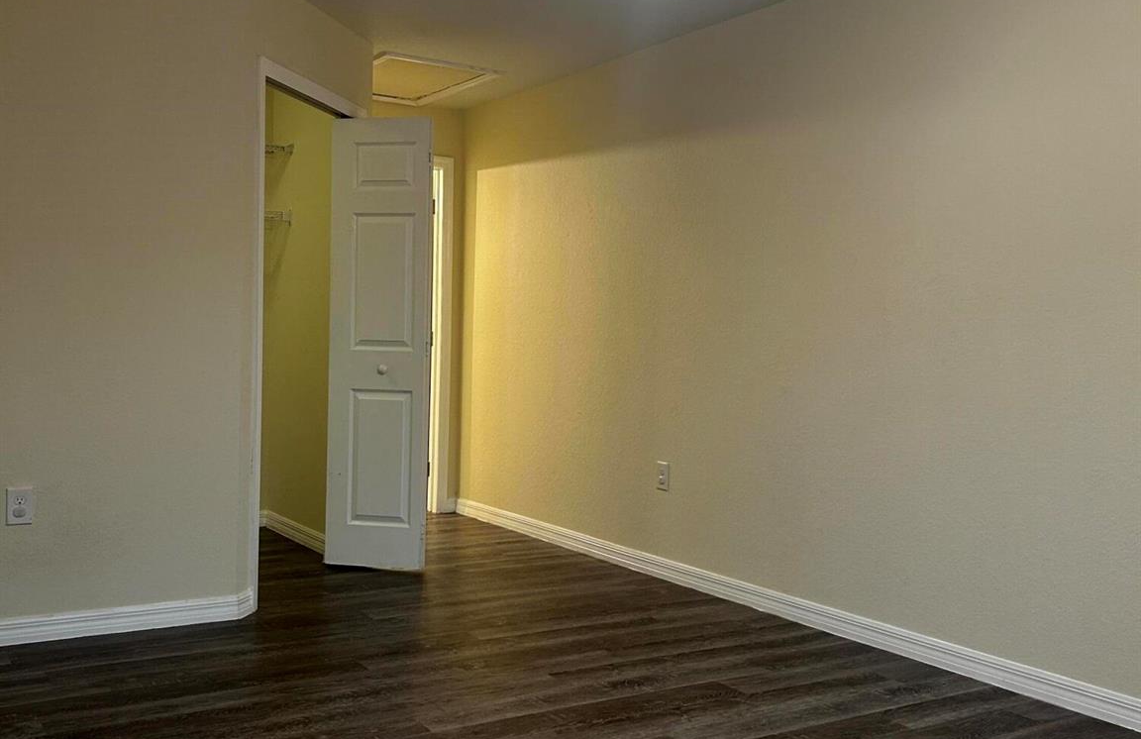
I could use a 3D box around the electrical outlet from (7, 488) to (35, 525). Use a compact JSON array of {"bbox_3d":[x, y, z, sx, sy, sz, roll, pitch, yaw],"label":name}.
[{"bbox_3d":[-1.846,0.460,3.832,0.077,0.121,0.013,0,2,-33],"label":"electrical outlet"}]

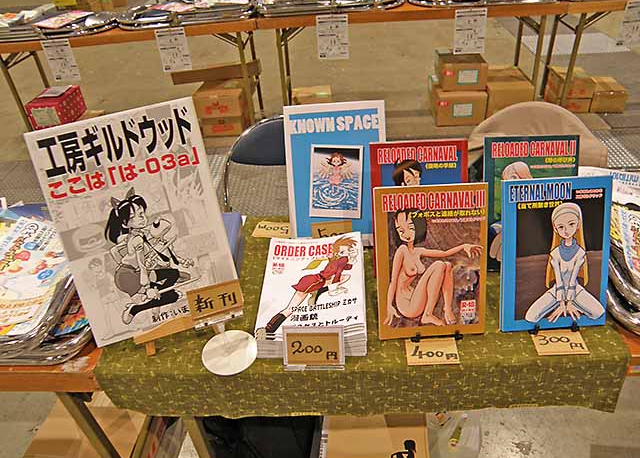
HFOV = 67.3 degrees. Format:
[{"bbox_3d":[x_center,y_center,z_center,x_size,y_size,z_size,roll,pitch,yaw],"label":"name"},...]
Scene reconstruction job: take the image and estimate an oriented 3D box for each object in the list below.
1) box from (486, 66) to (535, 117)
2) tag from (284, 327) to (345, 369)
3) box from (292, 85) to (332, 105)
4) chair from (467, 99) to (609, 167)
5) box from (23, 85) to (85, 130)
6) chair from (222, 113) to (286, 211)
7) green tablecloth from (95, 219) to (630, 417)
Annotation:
[{"bbox_3d":[1.198,-0.886,3.177,0.285,0.255,0.350,-2,36,3],"label":"box"},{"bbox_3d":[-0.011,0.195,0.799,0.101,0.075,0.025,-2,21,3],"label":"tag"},{"bbox_3d":[-0.044,-0.855,3.296,0.265,0.200,0.230,-2,36,3],"label":"box"},{"bbox_3d":[0.646,0.072,1.471,0.480,0.790,0.480,1,37,8],"label":"chair"},{"bbox_3d":[-1.806,-0.834,3.298,0.225,0.165,0.330,-2,36,3],"label":"box"},{"bbox_3d":[-0.063,0.100,1.516,0.480,0.785,0.480,-1,36,6],"label":"chair"},{"bbox_3d":[0.069,0.154,1.027,0.900,0.145,0.460,-2,36,3],"label":"green tablecloth"}]

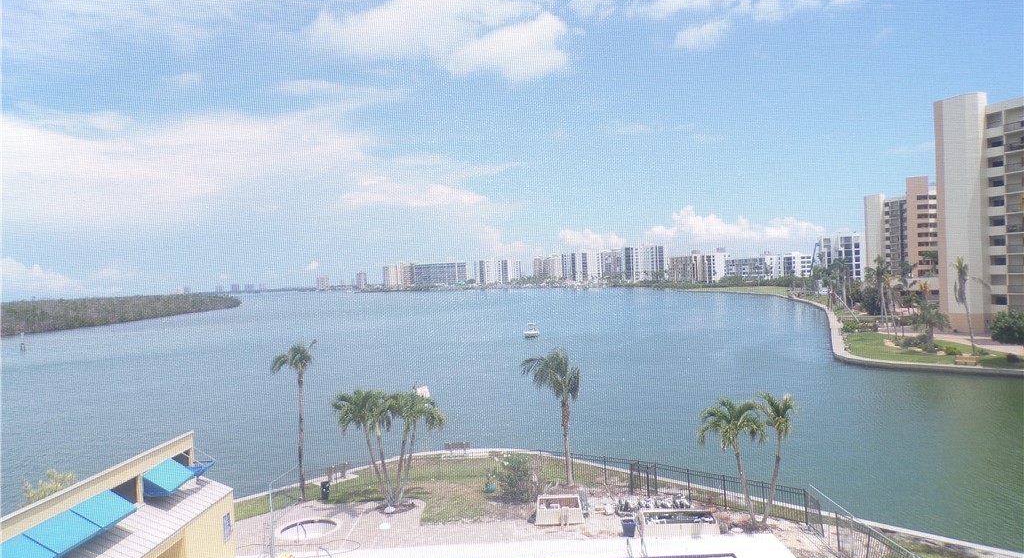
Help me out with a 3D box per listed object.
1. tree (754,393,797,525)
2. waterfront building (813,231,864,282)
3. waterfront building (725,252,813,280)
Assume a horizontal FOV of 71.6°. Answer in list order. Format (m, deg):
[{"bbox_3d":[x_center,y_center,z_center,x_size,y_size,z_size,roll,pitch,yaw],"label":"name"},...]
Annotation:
[{"bbox_3d":[10.608,7.235,28.589,1.700,5.200,1.800,-2,0,0],"label":"tree"},{"bbox_3d":[148.191,-8.364,312.005,18.000,26.500,30.000,-2,0,-22],"label":"waterfront building"},{"bbox_3d":[166.181,-5.841,460.000,50.000,20.500,22.000,-2,0,45],"label":"waterfront building"}]

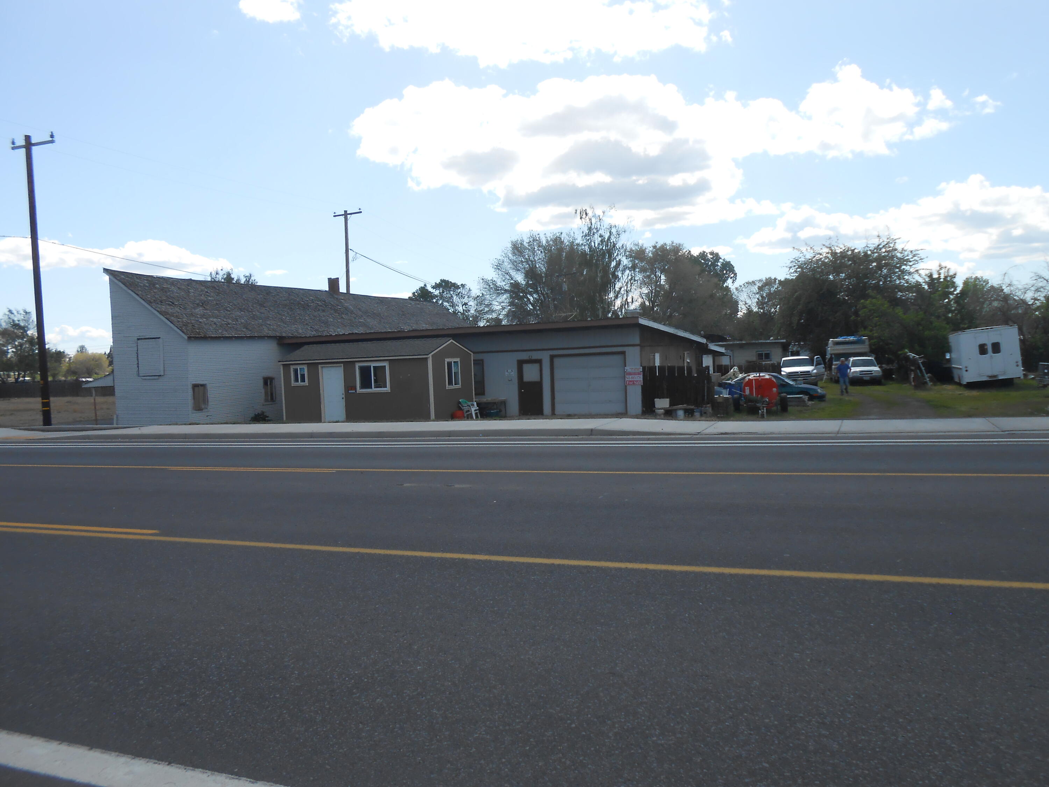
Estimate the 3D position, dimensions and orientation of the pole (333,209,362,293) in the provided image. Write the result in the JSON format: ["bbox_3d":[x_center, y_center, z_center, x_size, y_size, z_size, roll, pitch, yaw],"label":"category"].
[{"bbox_3d":[-12.520,-6.662,57.290,2.440,13.200,0.320,-1,3,22],"label":"pole"}]

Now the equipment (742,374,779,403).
[{"bbox_3d":[8.514,-0.133,28.400,1.220,1.200,1.900,-2,3,16],"label":"equipment"}]

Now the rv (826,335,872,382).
[{"bbox_3d":[21.881,-2.355,53.508,2.350,2.950,6.600,-1,3,19],"label":"rv"}]

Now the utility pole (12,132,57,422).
[{"bbox_3d":[-19.059,-4.387,30.900,2.440,11.300,0.330,-1,3,22],"label":"utility pole"}]

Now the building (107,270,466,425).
[{"bbox_3d":[-9.826,-2.458,42.371,3.950,5.950,26.000,-1,3,22],"label":"building"}]

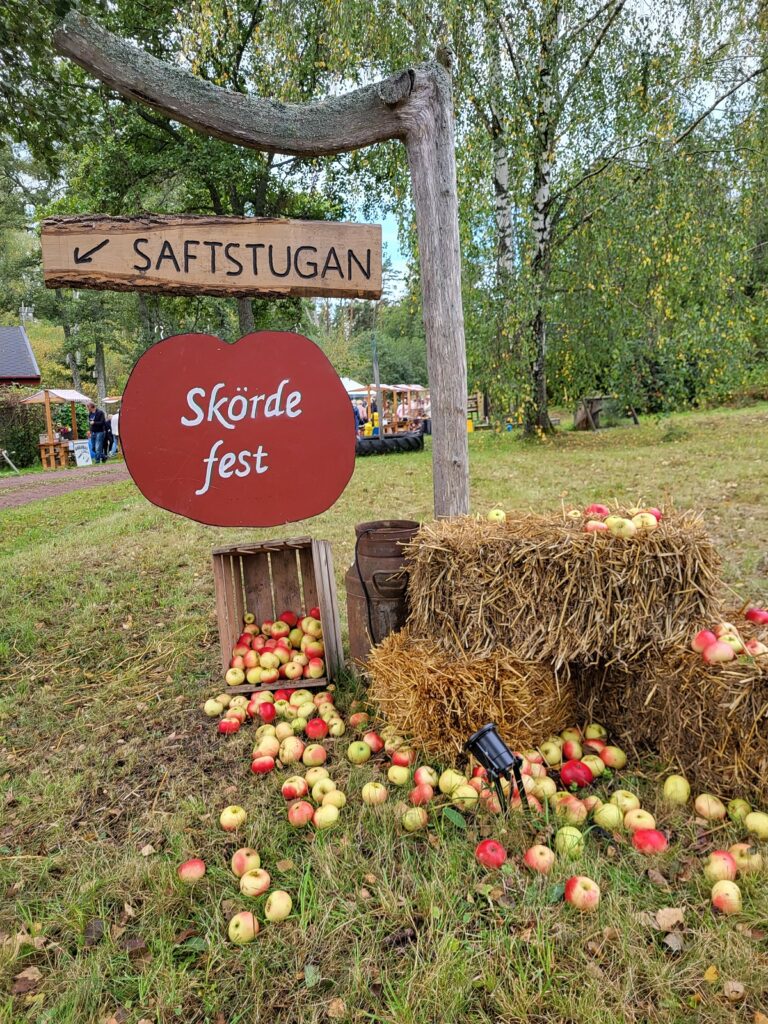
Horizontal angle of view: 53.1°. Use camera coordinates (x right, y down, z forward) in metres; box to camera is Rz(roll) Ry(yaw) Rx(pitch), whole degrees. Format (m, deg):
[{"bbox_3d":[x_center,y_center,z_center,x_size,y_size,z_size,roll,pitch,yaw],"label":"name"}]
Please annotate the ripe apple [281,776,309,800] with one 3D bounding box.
[{"bbox_3d":[-0.285,0.882,2.453,0.078,0.073,0.078,-3,9,0],"label":"ripe apple"}]

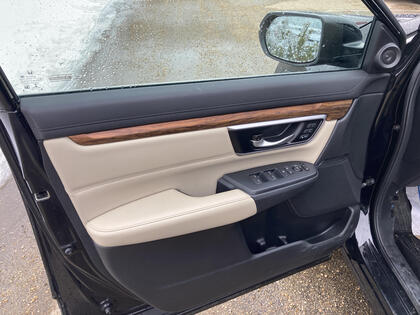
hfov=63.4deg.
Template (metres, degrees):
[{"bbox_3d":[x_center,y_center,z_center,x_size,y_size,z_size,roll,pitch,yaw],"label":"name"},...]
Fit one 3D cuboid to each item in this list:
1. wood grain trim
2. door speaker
[{"bbox_3d":[0.061,-0.084,0.819,0.745,0.055,0.040,-10,29,-24],"label":"wood grain trim"},{"bbox_3d":[0.521,-0.296,0.990,0.068,0.068,0.028,6,24,12],"label":"door speaker"}]

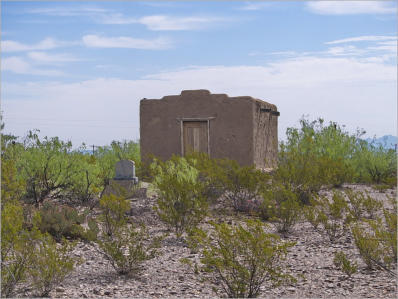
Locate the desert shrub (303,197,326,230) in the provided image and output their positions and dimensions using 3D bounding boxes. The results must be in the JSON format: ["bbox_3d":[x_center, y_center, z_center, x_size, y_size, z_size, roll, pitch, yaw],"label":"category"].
[{"bbox_3d":[1.829,1.014,16.400,0.380,0.539,0.360,0,0,0],"label":"desert shrub"}]

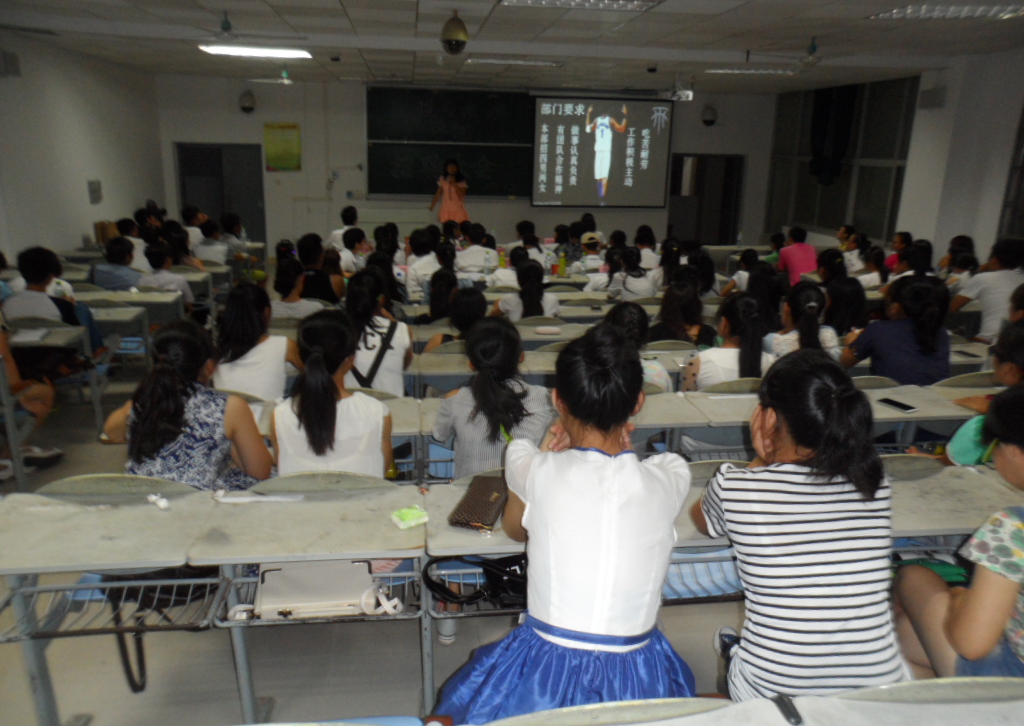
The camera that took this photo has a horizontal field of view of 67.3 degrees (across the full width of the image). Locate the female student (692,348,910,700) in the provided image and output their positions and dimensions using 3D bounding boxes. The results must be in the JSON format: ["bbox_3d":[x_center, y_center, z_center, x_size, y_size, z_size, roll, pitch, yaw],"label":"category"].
[{"bbox_3d":[0.572,0.549,1.768,0.450,1.220,0.700,-2,16,-12],"label":"female student"}]

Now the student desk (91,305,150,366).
[{"bbox_3d":[-3.143,-0.009,5.983,0.620,0.750,0.420,0,16,-7],"label":"student desk"}]

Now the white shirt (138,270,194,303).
[{"bbox_3d":[-2.925,-0.520,6.548,0.460,0.540,0.300,1,16,-3],"label":"white shirt"}]

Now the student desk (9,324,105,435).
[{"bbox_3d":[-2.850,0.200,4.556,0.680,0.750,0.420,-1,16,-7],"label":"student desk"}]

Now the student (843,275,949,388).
[{"bbox_3d":[1.786,0.162,3.773,0.460,1.210,0.720,-3,16,-15],"label":"student"}]

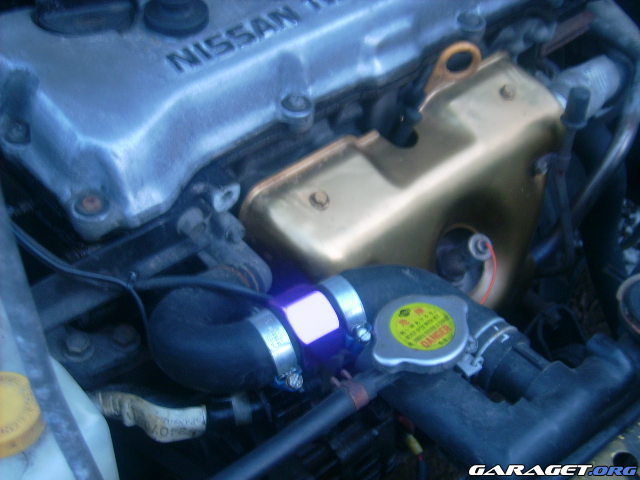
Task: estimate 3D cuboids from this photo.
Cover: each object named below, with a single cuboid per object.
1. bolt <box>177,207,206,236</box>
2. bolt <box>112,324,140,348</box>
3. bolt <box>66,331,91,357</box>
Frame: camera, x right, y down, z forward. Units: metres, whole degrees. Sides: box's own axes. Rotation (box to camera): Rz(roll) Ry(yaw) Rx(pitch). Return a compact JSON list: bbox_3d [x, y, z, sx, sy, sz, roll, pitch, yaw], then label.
[{"bbox_3d":[-0.074,-0.011,0.586,0.017,0.017,0.012,-29,52,-29],"label":"bolt"},{"bbox_3d":[-0.113,0.057,0.596,0.015,0.008,0.015,-29,52,-29],"label":"bolt"},{"bbox_3d":[-0.141,0.060,0.591,0.015,0.009,0.015,-29,52,-29],"label":"bolt"}]

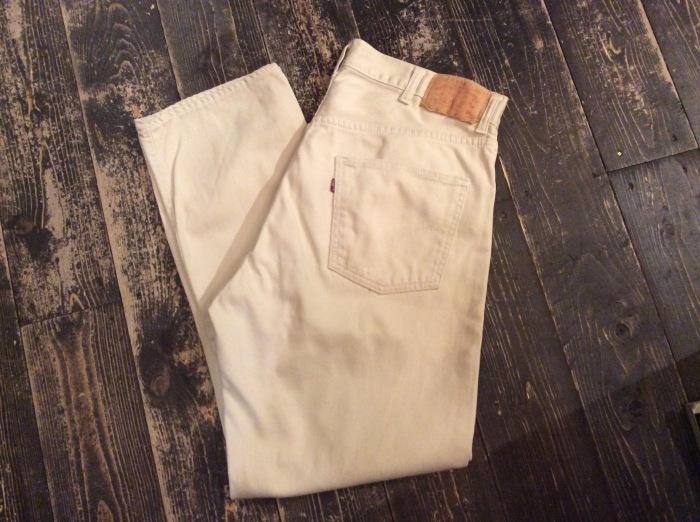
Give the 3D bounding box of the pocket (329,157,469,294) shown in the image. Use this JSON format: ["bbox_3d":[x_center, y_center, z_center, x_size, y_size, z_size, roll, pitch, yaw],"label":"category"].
[{"bbox_3d":[0.054,-0.036,0.828,0.176,0.012,0.167,11,79,0],"label":"pocket"}]

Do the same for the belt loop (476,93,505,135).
[{"bbox_3d":[0.188,-0.197,0.868,0.017,0.008,0.055,23,74,-5],"label":"belt loop"}]

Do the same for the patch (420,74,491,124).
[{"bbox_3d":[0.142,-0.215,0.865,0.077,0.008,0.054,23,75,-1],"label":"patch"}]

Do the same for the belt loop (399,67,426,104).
[{"bbox_3d":[0.083,-0.233,0.863,0.016,0.008,0.054,22,75,2],"label":"belt loop"}]

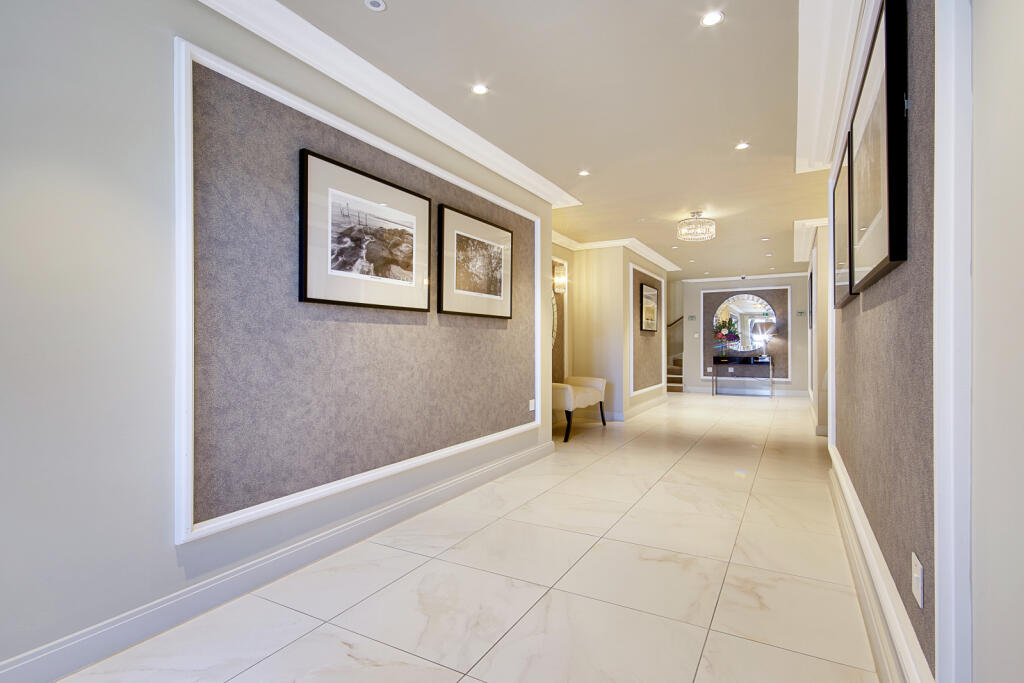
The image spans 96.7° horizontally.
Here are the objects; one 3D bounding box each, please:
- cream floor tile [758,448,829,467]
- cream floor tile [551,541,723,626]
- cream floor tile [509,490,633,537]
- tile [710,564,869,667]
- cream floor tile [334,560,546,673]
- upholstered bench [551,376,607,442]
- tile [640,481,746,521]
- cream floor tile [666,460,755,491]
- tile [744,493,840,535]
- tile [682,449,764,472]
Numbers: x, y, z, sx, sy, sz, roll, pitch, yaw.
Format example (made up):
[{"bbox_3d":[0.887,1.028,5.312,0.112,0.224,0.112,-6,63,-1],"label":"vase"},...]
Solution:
[{"bbox_3d":[2.703,1.061,4.301,0.570,0.010,0.600,1,0,29],"label":"cream floor tile"},{"bbox_3d":[0.595,1.045,2.027,0.610,0.010,0.586,0,0,29],"label":"cream floor tile"},{"bbox_3d":[0.361,1.048,2.798,0.610,0.010,0.586,0,0,29],"label":"cream floor tile"},{"bbox_3d":[1.080,1.043,1.782,0.475,0.010,0.586,0,0,29],"label":"tile"},{"bbox_3d":[-0.258,1.044,1.795,0.600,0.010,0.600,1,0,29],"label":"cream floor tile"},{"bbox_3d":[0.650,0.740,5.280,0.480,0.590,1.160,1,0,29],"label":"upholstered bench"},{"bbox_3d":[1.216,1.046,3.020,0.610,0.010,0.586,0,0,29],"label":"tile"},{"bbox_3d":[1.544,1.053,3.548,0.600,0.010,0.600,1,0,29],"label":"cream floor tile"},{"bbox_3d":[1.718,1.058,2.811,0.480,0.010,0.600,1,0,29],"label":"tile"},{"bbox_3d":[1.837,1.048,4.013,0.610,0.010,0.585,0,0,29],"label":"tile"}]

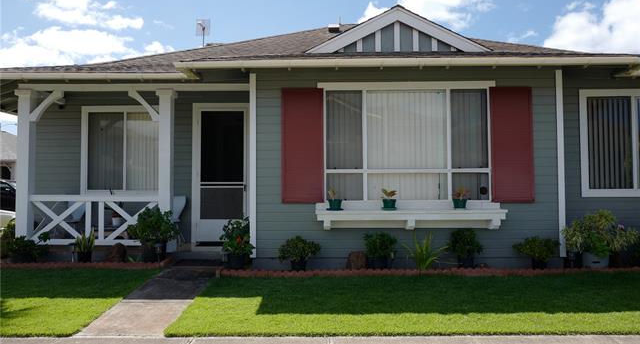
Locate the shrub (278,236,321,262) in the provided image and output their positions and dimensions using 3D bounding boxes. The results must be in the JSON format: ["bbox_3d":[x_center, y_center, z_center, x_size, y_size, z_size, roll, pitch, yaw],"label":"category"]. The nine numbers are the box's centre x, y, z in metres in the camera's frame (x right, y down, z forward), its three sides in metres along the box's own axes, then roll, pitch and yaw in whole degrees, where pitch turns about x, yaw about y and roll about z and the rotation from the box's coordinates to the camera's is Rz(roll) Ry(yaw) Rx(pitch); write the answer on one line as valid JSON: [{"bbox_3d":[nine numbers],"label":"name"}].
[{"bbox_3d":[-0.246,0.918,5.970,0.504,0.312,0.460,0,-2,1],"label":"shrub"}]

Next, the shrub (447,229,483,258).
[{"bbox_3d":[1.939,0.960,6.676,0.473,0.364,0.444,0,-2,0],"label":"shrub"}]

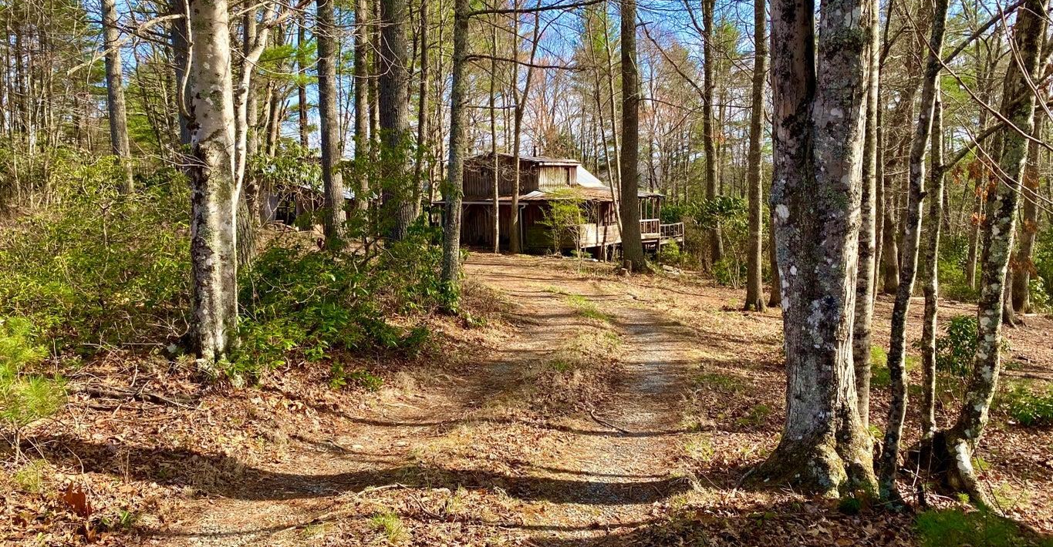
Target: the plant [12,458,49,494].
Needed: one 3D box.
[{"bbox_3d":[-2.664,1.089,4.250,0.180,0.160,0.140,0,6,0],"label":"plant"}]

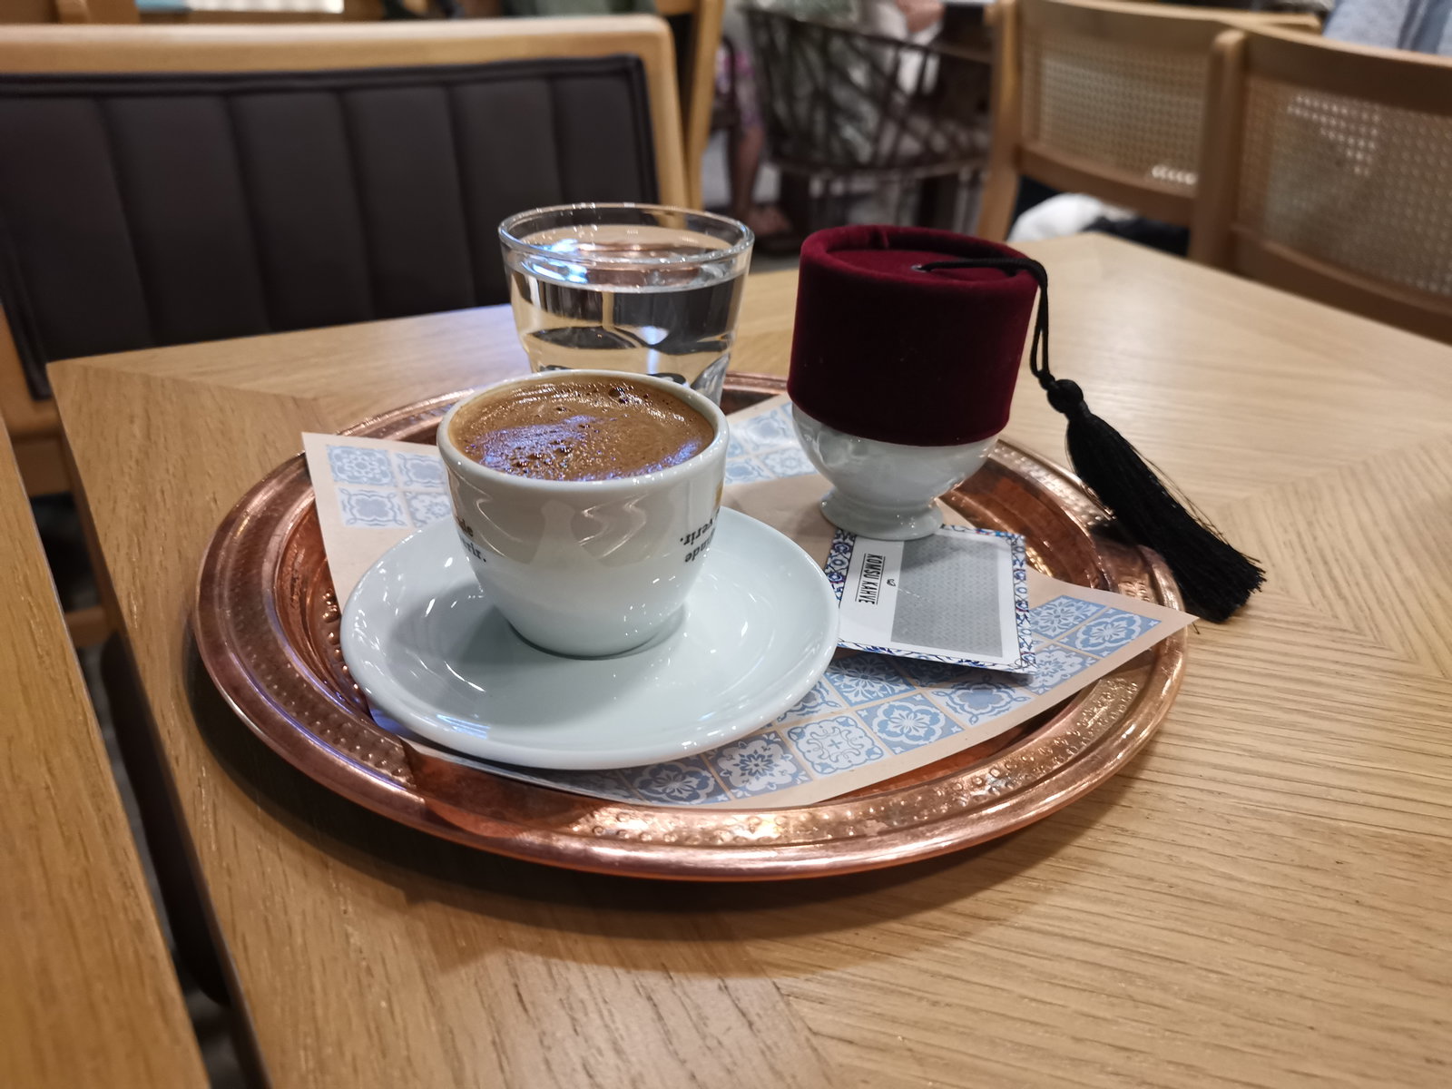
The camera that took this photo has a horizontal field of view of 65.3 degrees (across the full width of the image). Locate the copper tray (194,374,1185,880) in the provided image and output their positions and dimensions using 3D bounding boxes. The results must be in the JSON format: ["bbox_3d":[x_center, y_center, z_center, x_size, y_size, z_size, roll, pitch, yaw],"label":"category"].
[{"bbox_3d":[-0.008,0.003,0.338,0.275,0.018,0.275,3,29,-1],"label":"copper tray"}]

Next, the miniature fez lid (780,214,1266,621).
[{"bbox_3d":[0.091,-0.039,0.344,0.153,0.086,0.072,17,32,23],"label":"miniature fez lid"}]

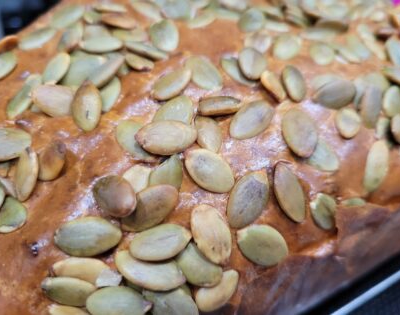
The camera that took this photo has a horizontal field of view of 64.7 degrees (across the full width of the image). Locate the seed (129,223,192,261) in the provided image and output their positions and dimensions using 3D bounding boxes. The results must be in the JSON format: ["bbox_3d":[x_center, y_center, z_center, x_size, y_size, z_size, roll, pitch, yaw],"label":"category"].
[{"bbox_3d":[-0.009,0.020,0.074,0.014,0.003,0.008,-9,79,-2],"label":"seed"}]

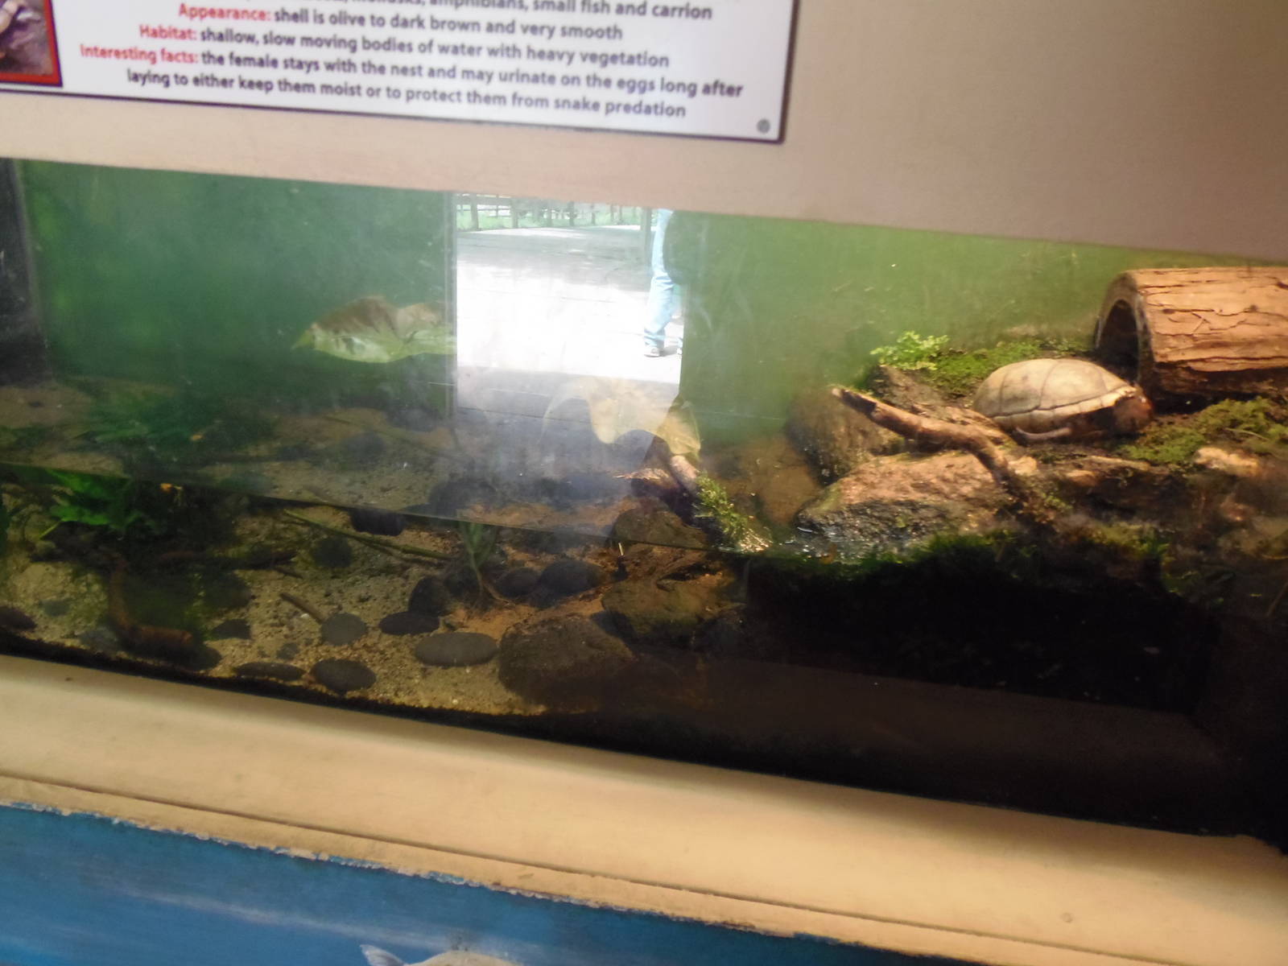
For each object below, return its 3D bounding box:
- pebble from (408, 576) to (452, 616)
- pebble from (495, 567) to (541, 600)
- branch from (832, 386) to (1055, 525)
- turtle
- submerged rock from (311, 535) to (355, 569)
[{"bbox_3d":[-0.179,0.095,0.748,0.038,0.033,0.033,7,20,7],"label":"pebble"},{"bbox_3d":[-0.107,0.085,0.752,0.039,0.026,0.032,7,20,7],"label":"pebble"},{"bbox_3d":[0.211,-0.026,0.637,0.182,0.068,0.048,21,26,39],"label":"branch"},{"bbox_3d":[0.307,-0.061,0.659,0.129,0.060,0.085,4,20,0],"label":"turtle"},{"bbox_3d":[-0.286,0.063,0.819,0.040,0.028,0.036,7,20,7],"label":"submerged rock"}]

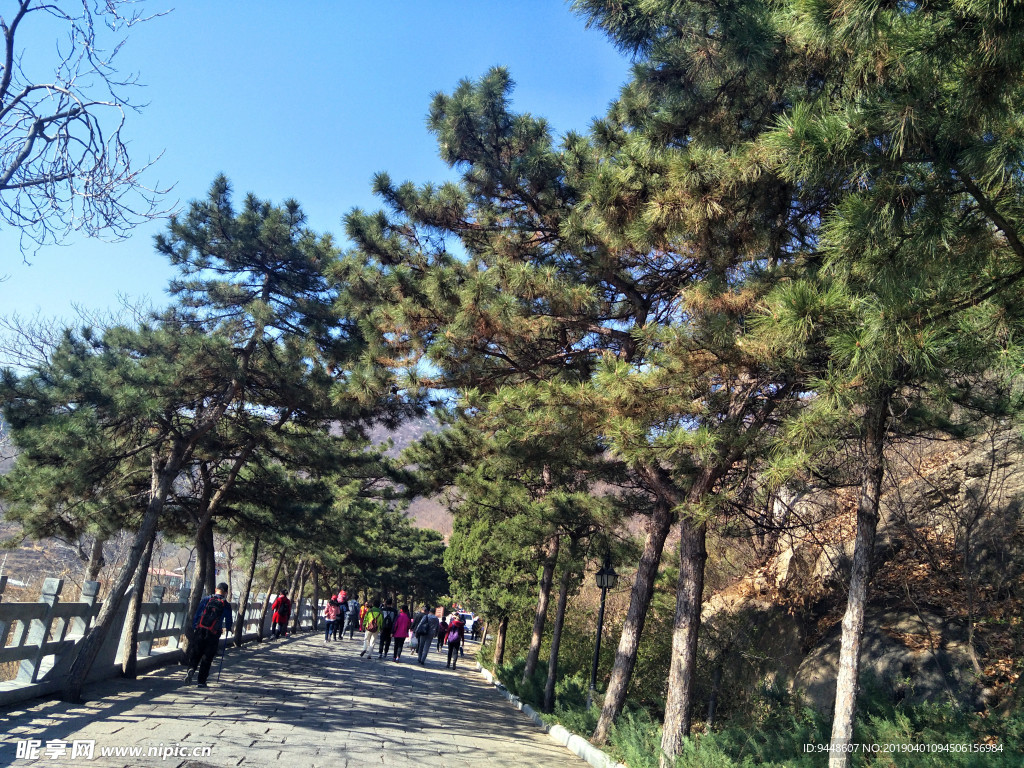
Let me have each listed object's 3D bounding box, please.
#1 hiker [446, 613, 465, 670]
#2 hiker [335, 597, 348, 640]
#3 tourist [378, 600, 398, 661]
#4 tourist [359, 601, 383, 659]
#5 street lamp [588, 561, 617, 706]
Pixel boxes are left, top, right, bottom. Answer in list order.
[{"bbox_3d":[-1.695,7.788,21.494,0.560,1.621,0.450,9,-14,-3],"label":"hiker"},{"bbox_3d":[-6.211,8.481,25.787,0.520,1.569,0.420,10,-14,-5],"label":"hiker"},{"bbox_3d":[-3.938,7.661,22.206,0.560,1.721,0.480,10,-14,-4],"label":"tourist"},{"bbox_3d":[-4.248,7.512,21.699,0.560,1.663,0.520,10,-14,-5],"label":"tourist"},{"bbox_3d":[2.017,5.722,16.413,0.500,3.459,0.500,8,-14,2],"label":"street lamp"}]

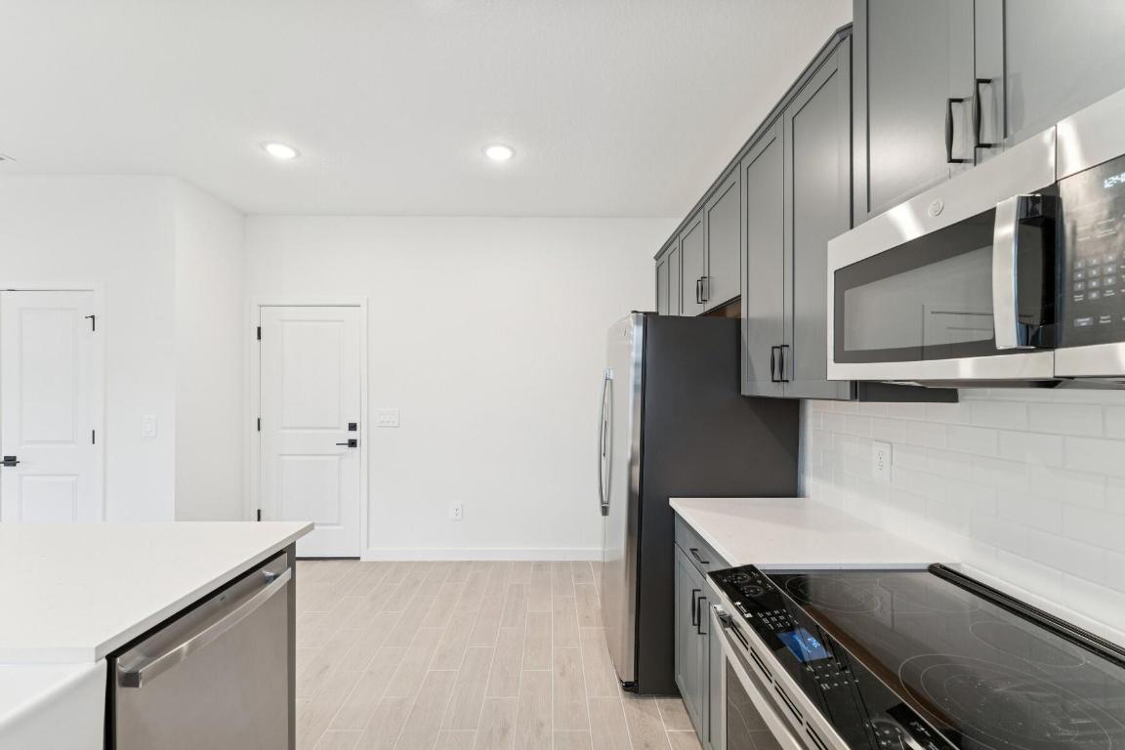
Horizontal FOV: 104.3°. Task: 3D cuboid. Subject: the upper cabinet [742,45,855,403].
[{"bbox_3d":[0.994,-0.442,1.637,0.335,1.070,0.755,0,-1,-1],"label":"upper cabinet"}]

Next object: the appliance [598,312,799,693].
[{"bbox_3d":[0.649,0.609,2.485,0.885,1.775,0.910,1,-1,-1],"label":"appliance"}]

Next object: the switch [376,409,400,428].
[{"bbox_3d":[-1.414,0.348,3.550,0.172,0.127,0.015,0,-1,0],"label":"switch"}]

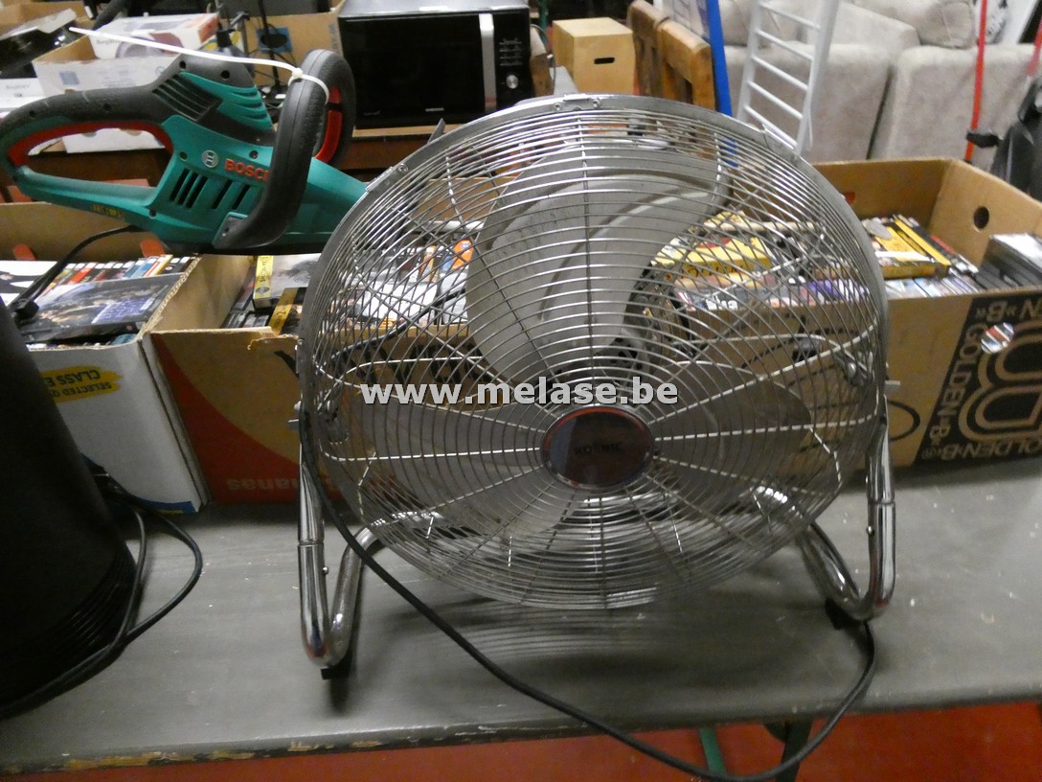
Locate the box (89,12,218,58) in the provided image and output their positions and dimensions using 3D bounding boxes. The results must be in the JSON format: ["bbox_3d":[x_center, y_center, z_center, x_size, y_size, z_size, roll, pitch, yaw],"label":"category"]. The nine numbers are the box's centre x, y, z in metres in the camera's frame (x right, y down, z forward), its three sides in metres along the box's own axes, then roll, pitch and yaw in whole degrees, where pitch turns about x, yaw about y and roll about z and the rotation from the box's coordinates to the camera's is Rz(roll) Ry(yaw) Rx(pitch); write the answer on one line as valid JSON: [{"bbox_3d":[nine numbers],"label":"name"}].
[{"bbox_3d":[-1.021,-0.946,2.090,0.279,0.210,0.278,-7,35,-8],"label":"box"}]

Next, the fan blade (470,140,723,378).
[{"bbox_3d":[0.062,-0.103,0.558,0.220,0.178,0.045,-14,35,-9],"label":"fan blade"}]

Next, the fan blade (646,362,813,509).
[{"bbox_3d":[0.180,0.057,0.669,0.170,0.215,0.045,1,48,6],"label":"fan blade"}]

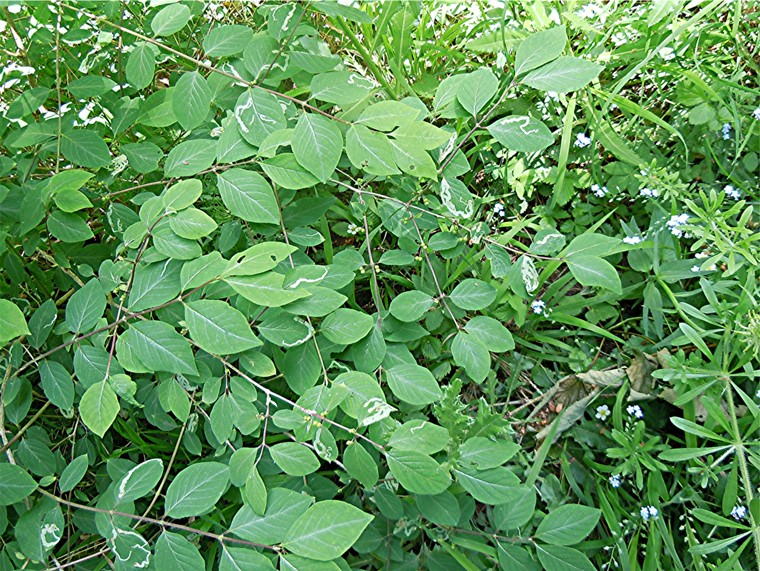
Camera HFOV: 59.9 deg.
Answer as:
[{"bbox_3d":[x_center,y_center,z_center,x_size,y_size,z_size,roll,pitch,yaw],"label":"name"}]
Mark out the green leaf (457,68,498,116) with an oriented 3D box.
[{"bbox_3d":[0.099,-0.195,0.672,0.042,0.011,0.061,11,68,5],"label":"green leaf"}]

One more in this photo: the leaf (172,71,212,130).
[{"bbox_3d":[-0.202,-0.199,0.710,0.041,0.010,0.068,4,78,1],"label":"leaf"}]

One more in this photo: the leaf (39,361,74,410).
[{"bbox_3d":[-0.294,0.091,0.600,0.026,0.010,0.055,-31,77,-19],"label":"leaf"}]

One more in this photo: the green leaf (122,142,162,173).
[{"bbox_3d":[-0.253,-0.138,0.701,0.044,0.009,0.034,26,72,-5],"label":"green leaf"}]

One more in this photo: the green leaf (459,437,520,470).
[{"bbox_3d":[0.113,0.173,0.680,0.064,0.012,0.033,-5,60,-3],"label":"green leaf"}]

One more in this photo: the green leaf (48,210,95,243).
[{"bbox_3d":[-0.334,-0.063,0.712,0.061,0.011,0.034,25,65,9],"label":"green leaf"}]

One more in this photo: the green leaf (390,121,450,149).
[{"bbox_3d":[0.042,-0.149,0.662,0.064,0.011,0.041,1,60,1],"label":"green leaf"}]

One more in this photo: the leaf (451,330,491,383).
[{"bbox_3d":[0.090,0.072,0.662,0.036,0.011,0.057,-13,65,-13],"label":"leaf"}]

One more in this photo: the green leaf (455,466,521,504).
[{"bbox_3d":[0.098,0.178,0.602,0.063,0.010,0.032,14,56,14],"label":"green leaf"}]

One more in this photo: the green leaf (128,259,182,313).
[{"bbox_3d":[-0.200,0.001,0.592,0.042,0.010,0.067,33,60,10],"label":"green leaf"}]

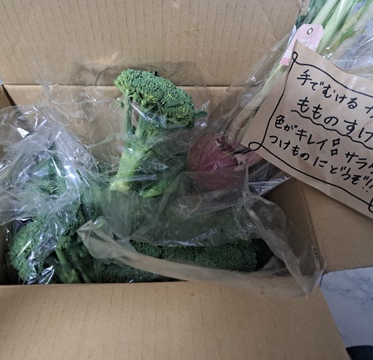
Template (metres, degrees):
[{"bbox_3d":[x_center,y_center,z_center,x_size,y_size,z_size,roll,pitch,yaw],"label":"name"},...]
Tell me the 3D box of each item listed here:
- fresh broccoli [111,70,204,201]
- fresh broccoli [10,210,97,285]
[{"bbox_3d":[-0.045,-0.055,0.380,0.100,0.095,0.138,22,96,0],"label":"fresh broccoli"},{"bbox_3d":[-0.155,0.085,0.400,0.105,0.120,0.105,-37,22,0],"label":"fresh broccoli"}]

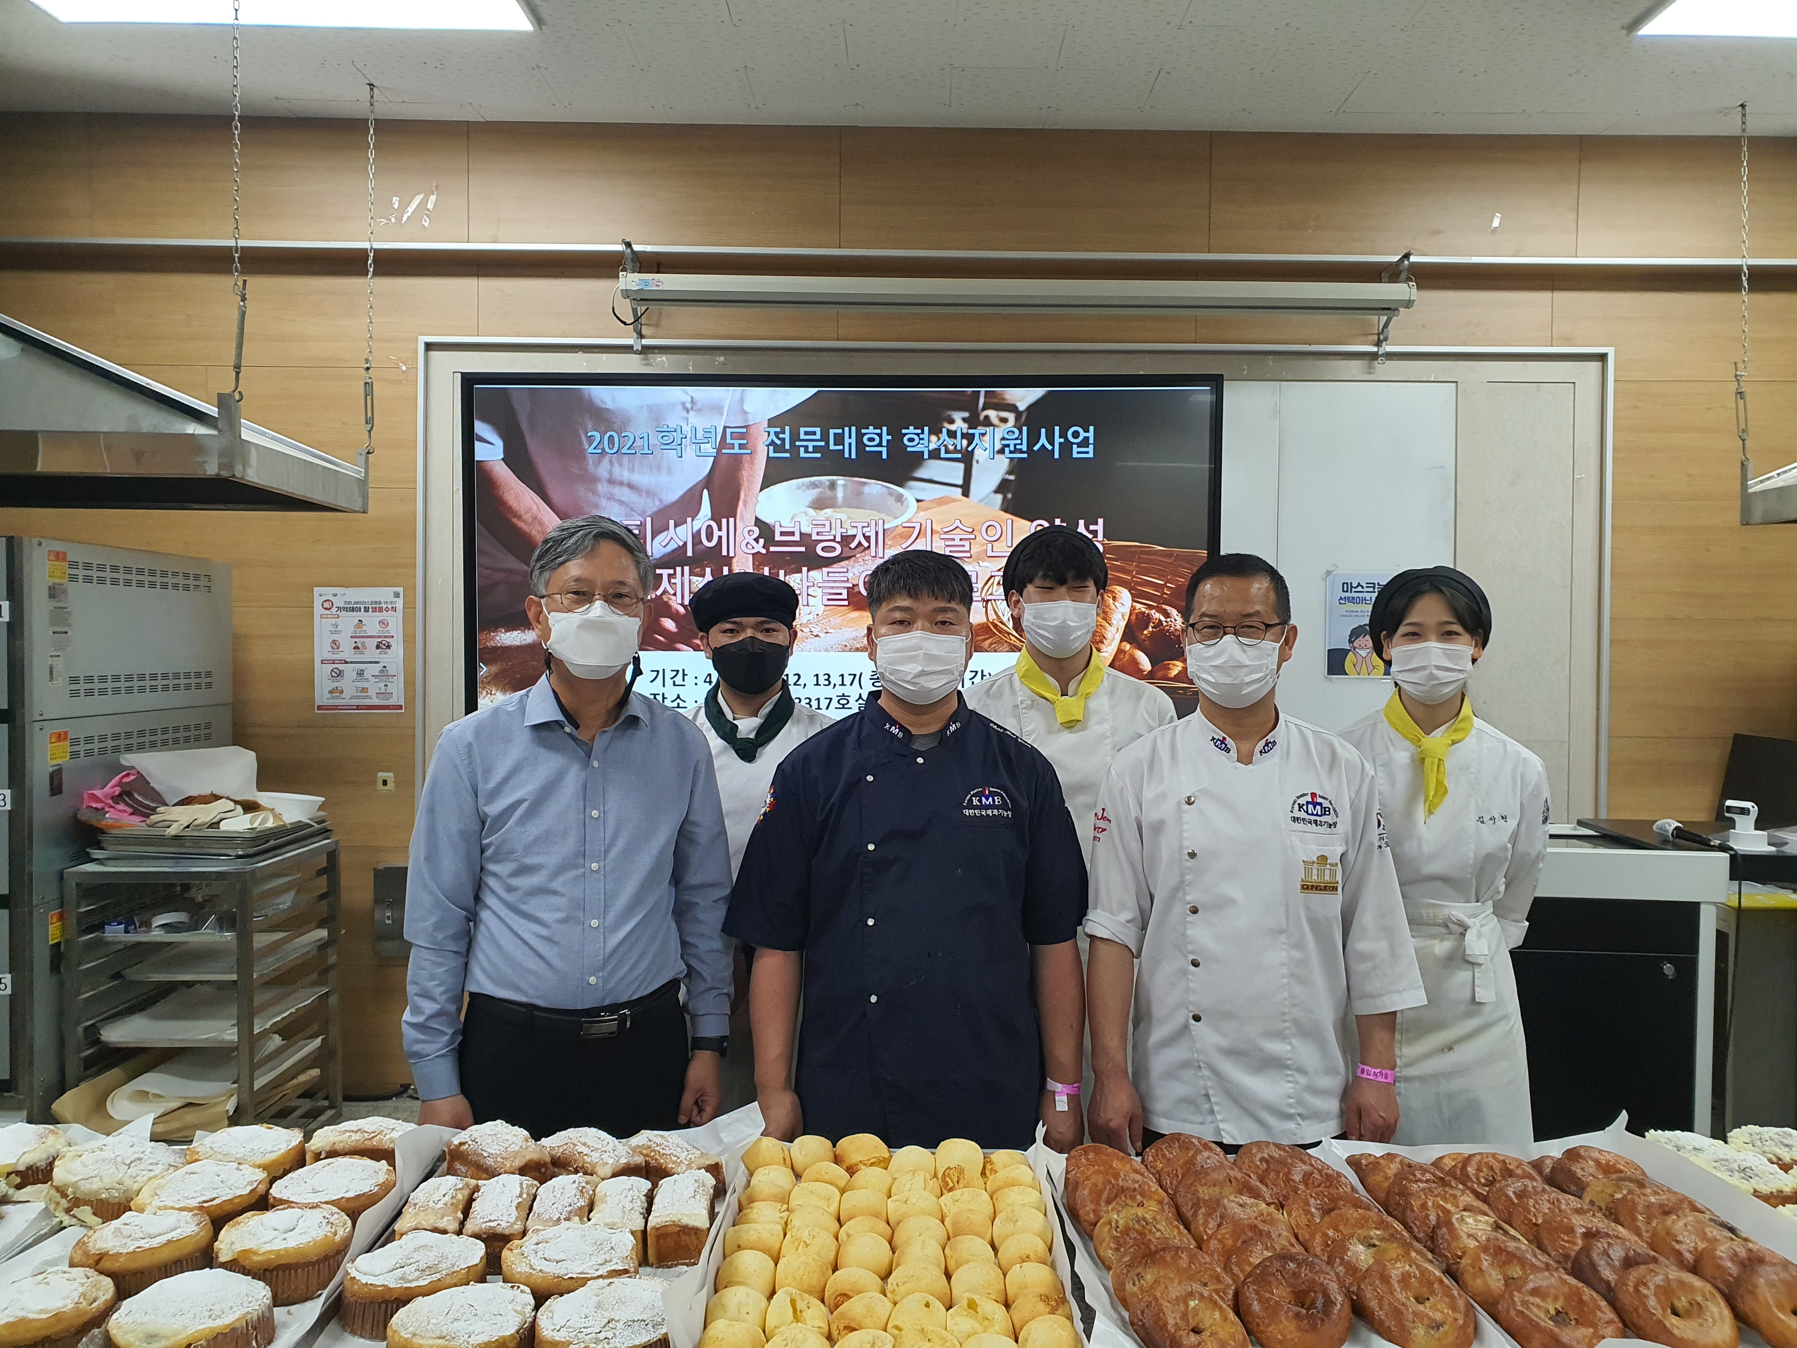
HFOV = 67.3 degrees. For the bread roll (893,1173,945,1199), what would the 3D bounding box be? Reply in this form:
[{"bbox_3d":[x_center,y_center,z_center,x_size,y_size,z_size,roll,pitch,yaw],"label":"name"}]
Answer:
[{"bbox_3d":[0.025,0.651,1.691,0.062,0.051,0.062,1,1,0],"label":"bread roll"}]

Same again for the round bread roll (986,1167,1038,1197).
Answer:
[{"bbox_3d":[0.145,0.653,1.716,0.064,0.048,0.064,0,1,0],"label":"round bread roll"}]

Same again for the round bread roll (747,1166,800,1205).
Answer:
[{"bbox_3d":[-0.158,0.649,1.703,0.062,0.051,0.062,1,1,0],"label":"round bread roll"}]

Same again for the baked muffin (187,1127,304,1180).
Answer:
[{"bbox_3d":[-0.833,0.631,1.720,0.138,0.063,0.135,1,1,0],"label":"baked muffin"}]

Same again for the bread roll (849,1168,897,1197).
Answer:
[{"bbox_3d":[-0.033,0.652,1.705,0.062,0.048,0.062,0,1,-1],"label":"bread roll"}]

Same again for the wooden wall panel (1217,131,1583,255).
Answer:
[{"bbox_3d":[1.609,-1.548,4.370,1.200,0.400,0.020,0,1,-1],"label":"wooden wall panel"}]

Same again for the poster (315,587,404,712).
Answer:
[{"bbox_3d":[-1.812,-0.080,4.540,0.297,0.420,0.008,0,1,-1],"label":"poster"}]

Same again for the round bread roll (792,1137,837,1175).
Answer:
[{"bbox_3d":[-0.113,0.640,1.792,0.059,0.049,0.059,1,1,0],"label":"round bread roll"}]

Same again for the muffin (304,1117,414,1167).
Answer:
[{"bbox_3d":[-0.704,0.633,1.796,0.138,0.072,0.080,0,1,-1],"label":"muffin"}]

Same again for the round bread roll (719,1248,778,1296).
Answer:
[{"bbox_3d":[-0.163,0.651,1.467,0.065,0.046,0.063,1,1,0],"label":"round bread roll"}]

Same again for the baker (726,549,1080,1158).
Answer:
[{"bbox_3d":[0.010,0.658,2.164,0.560,1.712,0.320,1,1,0],"label":"baker"}]

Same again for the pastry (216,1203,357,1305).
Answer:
[{"bbox_3d":[-0.688,0.643,1.512,0.143,0.064,0.143,0,1,-1],"label":"pastry"}]

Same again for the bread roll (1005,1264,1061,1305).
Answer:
[{"bbox_3d":[0.144,0.659,1.447,0.061,0.048,0.061,0,1,0],"label":"bread roll"}]

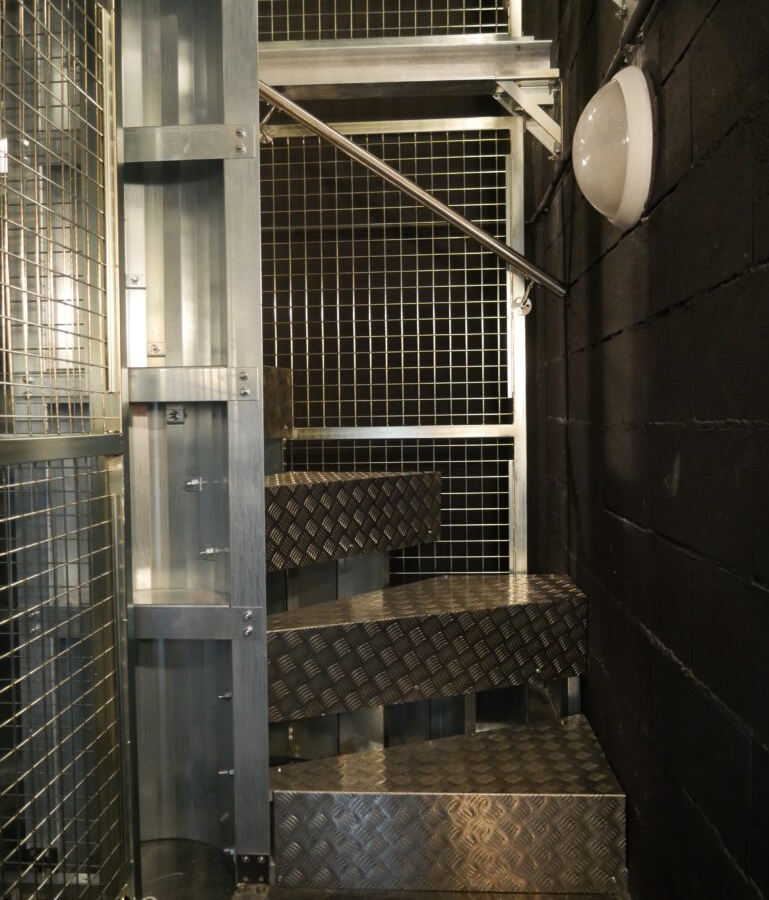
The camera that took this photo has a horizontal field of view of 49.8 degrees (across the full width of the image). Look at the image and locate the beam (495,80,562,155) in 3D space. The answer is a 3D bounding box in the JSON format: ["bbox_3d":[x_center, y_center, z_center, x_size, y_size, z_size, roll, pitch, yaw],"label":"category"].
[{"bbox_3d":[0.455,-1.058,2.665,0.217,0.227,0.120,-1,2,3],"label":"beam"}]

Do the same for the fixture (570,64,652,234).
[{"bbox_3d":[0.428,-0.562,1.557,0.138,0.294,0.294,-1,2,3],"label":"fixture"}]

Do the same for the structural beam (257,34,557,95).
[{"bbox_3d":[0.058,-1.224,2.655,0.960,0.128,0.085,-1,2,3],"label":"structural beam"}]

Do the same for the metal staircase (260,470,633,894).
[{"bbox_3d":[0.124,0.500,2.174,0.838,0.852,0.825,-1,2,3],"label":"metal staircase"}]

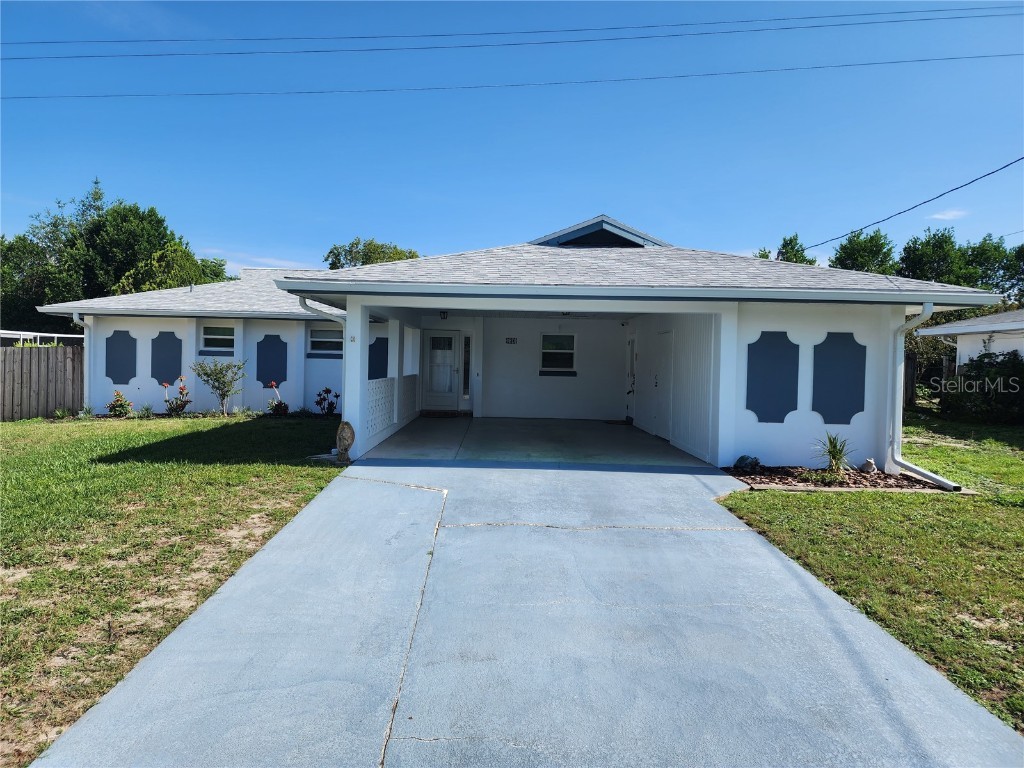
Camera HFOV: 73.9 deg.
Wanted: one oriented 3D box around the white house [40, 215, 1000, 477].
[{"bbox_3d":[-2.359,-1.263,17.341,17.714,4.212,16.561,1,2,-1],"label":"white house"}]

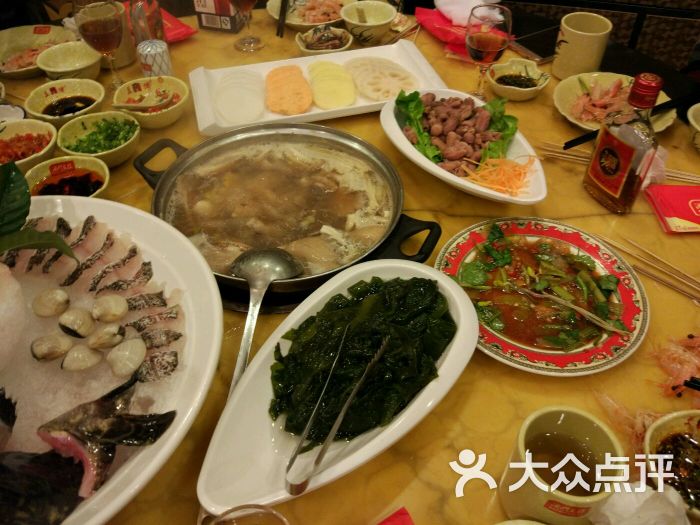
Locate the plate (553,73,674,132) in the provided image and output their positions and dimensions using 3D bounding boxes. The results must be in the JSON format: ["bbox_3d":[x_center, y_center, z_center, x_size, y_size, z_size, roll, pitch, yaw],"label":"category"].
[{"bbox_3d":[0.387,-0.222,0.844,0.174,0.037,0.174,0,47,0],"label":"plate"}]

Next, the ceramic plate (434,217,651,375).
[{"bbox_3d":[0.201,0.034,0.608,0.221,0.028,0.221,0,47,0],"label":"ceramic plate"}]

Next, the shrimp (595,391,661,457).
[{"bbox_3d":[0.254,0.137,0.516,0.048,0.020,0.072,-22,50,-19],"label":"shrimp"}]

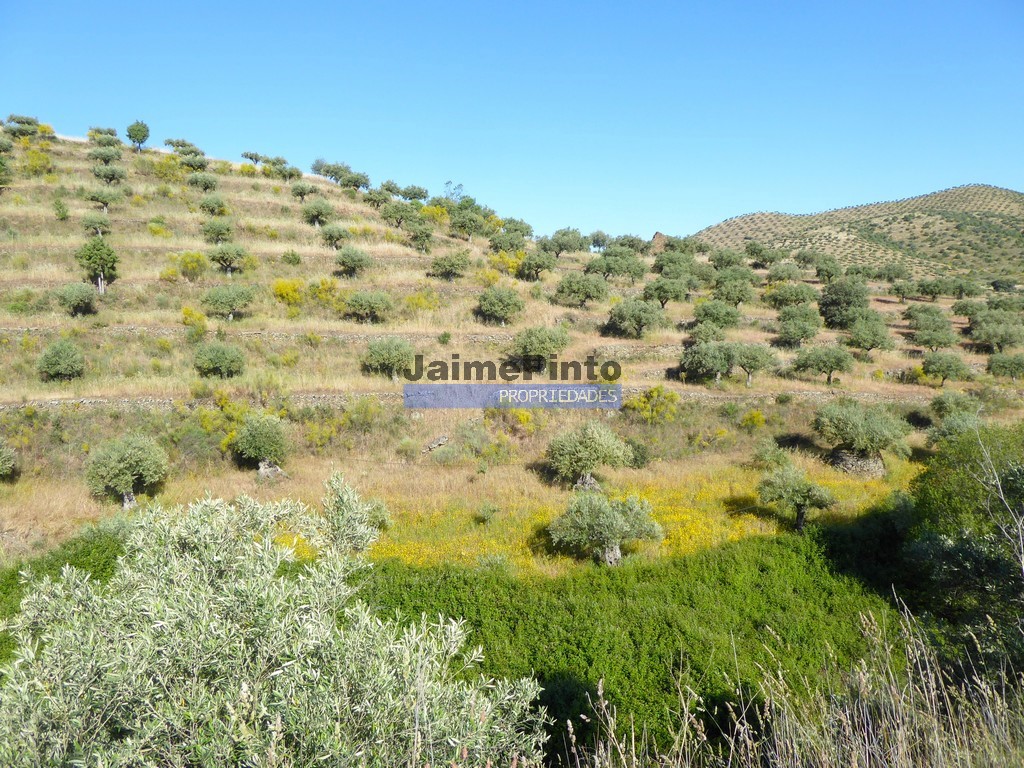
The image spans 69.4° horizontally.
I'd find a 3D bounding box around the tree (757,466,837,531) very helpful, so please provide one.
[{"bbox_3d":[12.311,4.976,32.000,3.270,2.990,3.110,2,5,21],"label":"tree"}]

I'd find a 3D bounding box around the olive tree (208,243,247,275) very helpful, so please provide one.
[{"bbox_3d":[-27.267,-11.857,71.000,3.550,3.260,3.370,0,2,0],"label":"olive tree"}]

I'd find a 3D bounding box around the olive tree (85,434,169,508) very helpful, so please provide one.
[{"bbox_3d":[-16.421,3.727,31.500,3.470,3.090,3.300,0,3,0],"label":"olive tree"}]

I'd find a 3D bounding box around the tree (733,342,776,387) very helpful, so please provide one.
[{"bbox_3d":[15.412,-1.208,47.000,2.740,2.860,2.600,0,1,0],"label":"tree"}]

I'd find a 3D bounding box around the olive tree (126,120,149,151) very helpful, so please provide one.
[{"bbox_3d":[-49.629,-32.799,98.000,2.860,4.240,2.710,0,1,0],"label":"olive tree"}]

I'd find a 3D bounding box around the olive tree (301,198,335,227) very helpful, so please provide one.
[{"bbox_3d":[-18.674,-16.466,71.000,3.170,2.630,3.010,0,3,0],"label":"olive tree"}]

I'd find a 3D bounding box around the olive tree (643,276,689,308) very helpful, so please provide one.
[{"bbox_3d":[12.535,-7.424,60.000,3.780,2.540,3.590,0,3,0],"label":"olive tree"}]

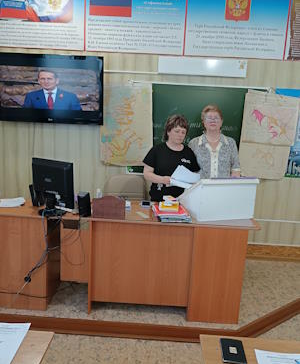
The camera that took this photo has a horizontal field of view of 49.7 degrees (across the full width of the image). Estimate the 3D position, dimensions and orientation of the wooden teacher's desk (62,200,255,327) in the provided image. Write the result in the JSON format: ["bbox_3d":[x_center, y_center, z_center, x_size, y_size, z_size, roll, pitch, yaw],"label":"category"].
[{"bbox_3d":[0.072,0.607,2.652,1.400,0.755,0.660,3,10,1],"label":"wooden teacher's desk"}]

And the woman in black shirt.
[{"bbox_3d":[0.178,0.148,3.022,0.500,1.550,0.400,0,11,-14],"label":"woman in black shirt"}]

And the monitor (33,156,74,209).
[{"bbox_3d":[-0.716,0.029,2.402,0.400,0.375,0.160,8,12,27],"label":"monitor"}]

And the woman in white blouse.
[{"bbox_3d":[0.586,0.094,3.122,0.500,1.640,0.360,3,10,1],"label":"woman in white blouse"}]

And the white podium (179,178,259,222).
[{"bbox_3d":[0.537,0.088,2.644,0.500,0.315,0.470,0,11,-14],"label":"white podium"}]

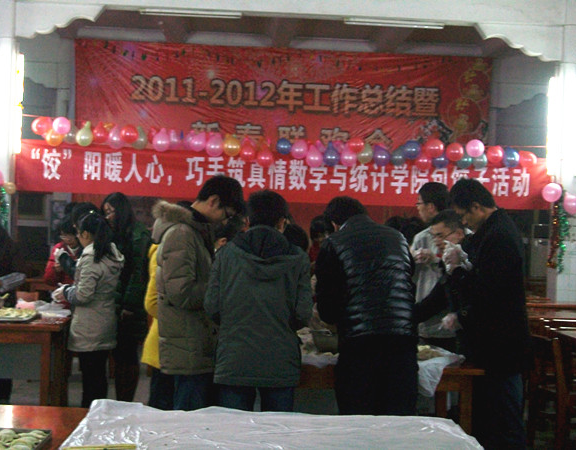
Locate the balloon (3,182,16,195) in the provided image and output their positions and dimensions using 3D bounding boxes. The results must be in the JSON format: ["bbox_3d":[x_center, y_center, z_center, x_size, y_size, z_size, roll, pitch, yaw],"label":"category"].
[{"bbox_3d":[-3.291,-0.431,12.700,0.160,0.150,0.160,2,0,0],"label":"balloon"}]

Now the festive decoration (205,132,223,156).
[{"bbox_3d":[-0.901,-0.974,13.000,0.220,0.290,0.220,2,2,-5],"label":"festive decoration"}]

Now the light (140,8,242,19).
[{"bbox_3d":[-1.168,-2.555,13.004,1.220,0.070,0.080,2,1,-4],"label":"light"}]

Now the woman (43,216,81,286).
[{"bbox_3d":[-1.739,0.692,8.400,0.480,1.520,0.420,2,1,-27],"label":"woman"}]

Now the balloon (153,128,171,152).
[{"bbox_3d":[-1.495,-0.999,12.700,0.210,0.280,0.210,2,0,0],"label":"balloon"}]

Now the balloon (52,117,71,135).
[{"bbox_3d":[-2.708,-1.190,12.850,0.220,0.230,0.220,2,2,-5],"label":"balloon"}]

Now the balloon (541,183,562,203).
[{"bbox_3d":[3.243,-0.399,13.200,0.250,0.240,0.250,2,2,-5],"label":"balloon"}]

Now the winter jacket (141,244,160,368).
[{"bbox_3d":[-0.701,0.441,6.200,0.400,0.820,0.500,2,2,-12],"label":"winter jacket"}]

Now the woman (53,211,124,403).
[{"bbox_3d":[-1.330,0.700,7.200,0.450,1.580,0.470,2,1,30],"label":"woman"}]

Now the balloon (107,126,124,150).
[{"bbox_3d":[-2.039,-1.046,12.700,0.210,0.285,0.210,2,0,0],"label":"balloon"}]

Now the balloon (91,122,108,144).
[{"bbox_3d":[-2.236,-1.091,12.815,0.197,0.262,0.200,2,1,-4],"label":"balloon"}]

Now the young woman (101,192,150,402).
[{"bbox_3d":[-1.183,0.545,7.629,0.340,1.566,0.460,1,2,-26],"label":"young woman"}]

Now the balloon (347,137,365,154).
[{"bbox_3d":[0.828,-0.955,12.984,0.205,0.217,0.220,2,1,-4],"label":"balloon"}]

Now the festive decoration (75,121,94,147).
[{"bbox_3d":[-2.417,-1.081,12.700,0.210,0.300,0.210,2,0,0],"label":"festive decoration"}]

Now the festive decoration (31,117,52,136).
[{"bbox_3d":[-2.948,-1.178,12.850,0.260,0.250,0.250,2,2,-5],"label":"festive decoration"}]

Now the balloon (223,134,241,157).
[{"bbox_3d":[-0.675,-0.952,12.916,0.207,0.264,0.205,2,1,-4],"label":"balloon"}]

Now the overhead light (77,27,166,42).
[{"bbox_3d":[-2.510,-2.872,16.200,1.340,0.170,0.250,2,2,-5],"label":"overhead light"}]

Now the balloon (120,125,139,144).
[{"bbox_3d":[-1.883,-1.081,12.808,0.214,0.227,0.230,2,1,-4],"label":"balloon"}]

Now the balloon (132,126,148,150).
[{"bbox_3d":[-1.785,-1.040,12.914,0.192,0.282,0.200,2,1,-4],"label":"balloon"}]

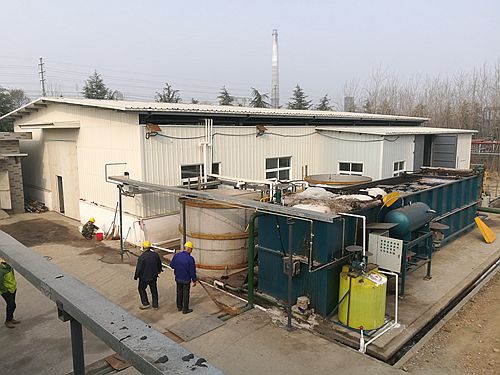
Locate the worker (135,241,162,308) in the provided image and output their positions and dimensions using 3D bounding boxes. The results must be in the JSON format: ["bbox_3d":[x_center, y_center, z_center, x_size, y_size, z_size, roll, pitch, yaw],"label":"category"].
[{"bbox_3d":[-2.582,2.206,9.879,0.660,1.730,0.480,-2,9,-11],"label":"worker"}]

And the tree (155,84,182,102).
[{"bbox_3d":[-9.710,-7.431,46.387,5.500,10.030,5.500,0,9,0],"label":"tree"}]

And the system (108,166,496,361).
[{"bbox_3d":[3.819,0.857,15.119,8.700,2.800,13.600,8,12,44],"label":"system"}]

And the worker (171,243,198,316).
[{"bbox_3d":[-1.656,2.219,9.665,0.620,1.760,0.480,2,9,17],"label":"worker"}]

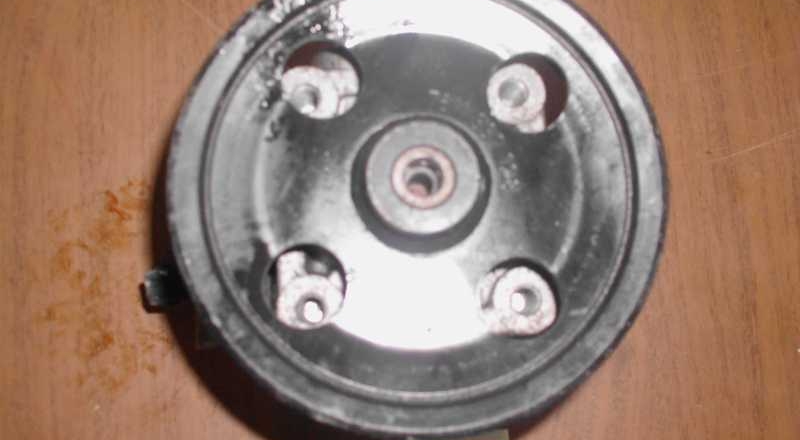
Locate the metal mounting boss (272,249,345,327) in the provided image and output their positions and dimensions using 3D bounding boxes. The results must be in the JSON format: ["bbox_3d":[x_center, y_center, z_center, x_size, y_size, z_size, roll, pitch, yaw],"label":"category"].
[{"bbox_3d":[-0.029,0.022,0.277,0.022,0.019,0.024,0,83,-4],"label":"metal mounting boss"}]

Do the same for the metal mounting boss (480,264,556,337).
[{"bbox_3d":[0.033,0.024,0.260,0.022,0.018,0.020,0,84,-2],"label":"metal mounting boss"}]

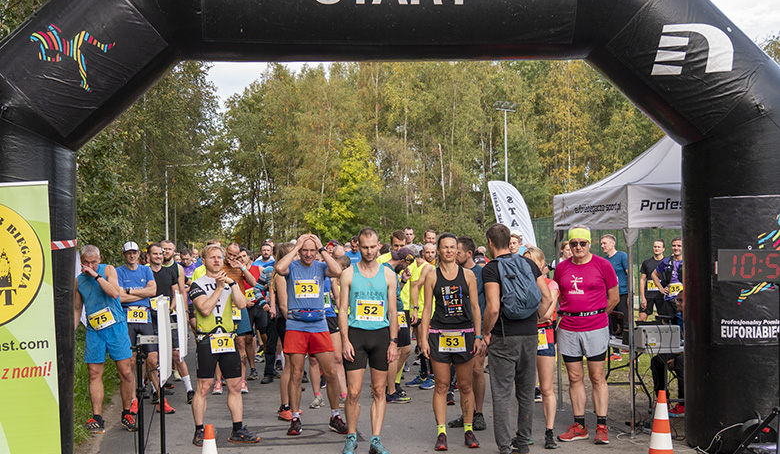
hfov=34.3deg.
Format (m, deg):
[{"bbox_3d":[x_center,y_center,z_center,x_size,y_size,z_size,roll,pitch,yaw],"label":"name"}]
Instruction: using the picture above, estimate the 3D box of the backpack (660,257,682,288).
[{"bbox_3d":[3.903,0.620,17.200,0.360,0.440,0.270,-1,-1,12],"label":"backpack"}]

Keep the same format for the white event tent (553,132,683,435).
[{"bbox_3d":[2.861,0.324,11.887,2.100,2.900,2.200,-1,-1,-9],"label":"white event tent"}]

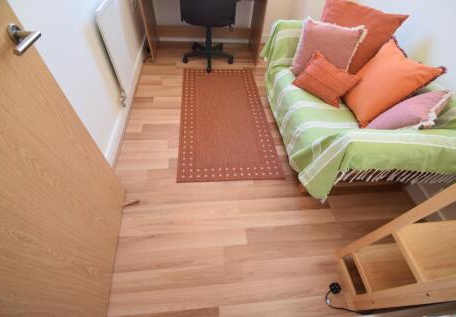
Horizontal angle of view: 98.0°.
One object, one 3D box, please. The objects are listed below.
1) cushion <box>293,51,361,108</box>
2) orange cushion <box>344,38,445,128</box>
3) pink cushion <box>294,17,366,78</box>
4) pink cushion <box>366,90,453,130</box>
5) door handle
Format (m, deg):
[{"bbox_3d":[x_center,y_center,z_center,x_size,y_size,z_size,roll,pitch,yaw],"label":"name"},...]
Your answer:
[{"bbox_3d":[0.753,-0.597,1.511,0.384,0.100,0.286,37,92,12],"label":"cushion"},{"bbox_3d":[0.997,-0.505,1.317,0.140,0.451,0.451,19,44,-24],"label":"orange cushion"},{"bbox_3d":[0.826,-0.912,1.658,0.419,0.419,0.130,17,12,13],"label":"pink cushion"},{"bbox_3d":[1.120,-0.295,1.279,0.380,0.380,0.130,-36,106,-25],"label":"pink cushion"},{"bbox_3d":[-0.569,-0.327,0.546,0.065,0.052,0.146,-5,54,-10],"label":"door handle"}]

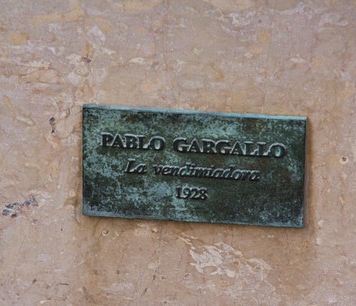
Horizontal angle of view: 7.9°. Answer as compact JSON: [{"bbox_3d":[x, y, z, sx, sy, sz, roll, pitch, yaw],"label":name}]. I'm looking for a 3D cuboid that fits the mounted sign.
[{"bbox_3d":[0.021,0.017,3.292,0.285,0.146,0.012,3,21,7],"label":"mounted sign"}]

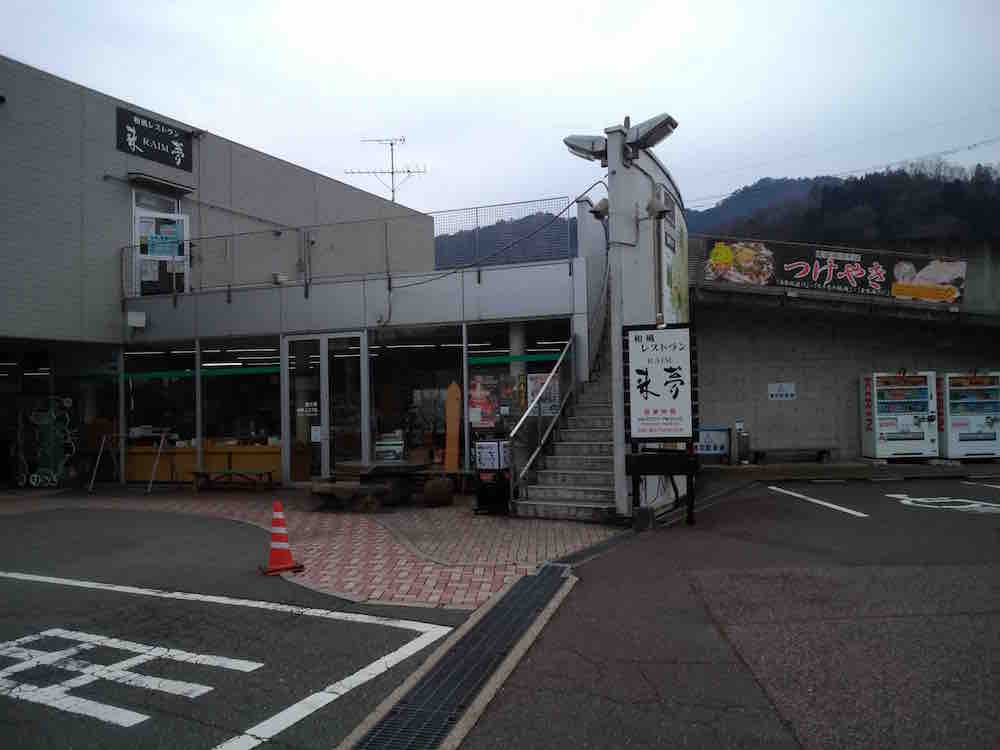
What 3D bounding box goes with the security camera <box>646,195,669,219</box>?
[{"bbox_3d":[2.205,-2.344,10.850,0.320,0.300,0.280,-2,-1,22],"label":"security camera"}]

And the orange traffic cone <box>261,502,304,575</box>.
[{"bbox_3d":[-2.156,1.568,7.657,0.380,0.700,0.380,0,-2,-39],"label":"orange traffic cone"}]

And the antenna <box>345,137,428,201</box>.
[{"bbox_3d":[-4.116,-7.303,28.471,3.000,2.750,1.400,-1,-1,0],"label":"antenna"}]

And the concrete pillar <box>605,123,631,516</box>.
[{"bbox_3d":[1.611,-0.690,10.292,0.190,5.063,0.270,-2,-1,22],"label":"concrete pillar"}]

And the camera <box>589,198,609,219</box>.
[{"bbox_3d":[1.411,-2.330,10.950,0.320,0.300,0.280,-2,-1,22],"label":"camera"}]

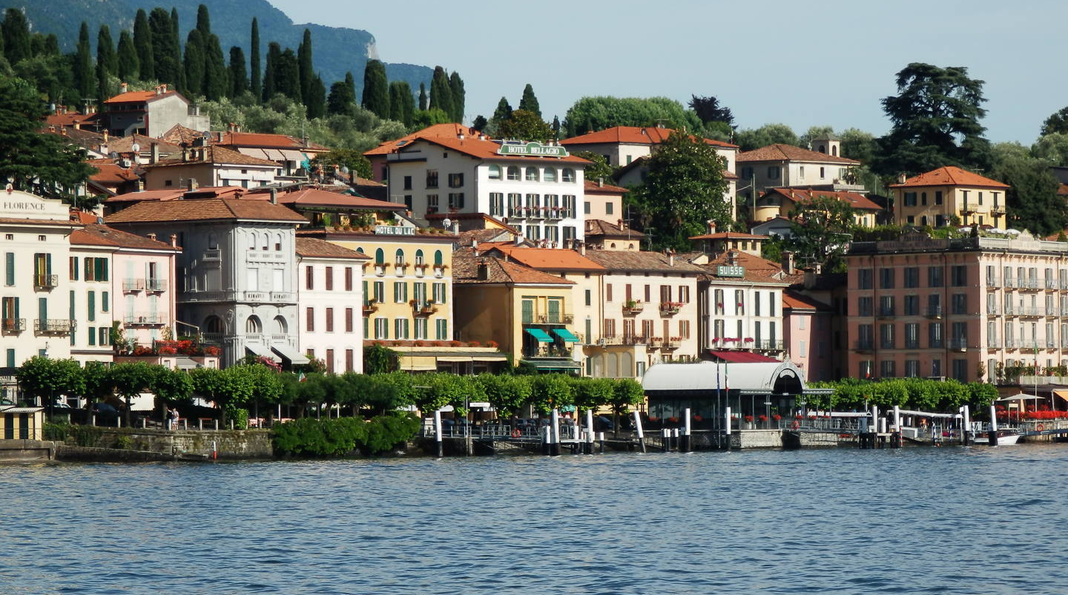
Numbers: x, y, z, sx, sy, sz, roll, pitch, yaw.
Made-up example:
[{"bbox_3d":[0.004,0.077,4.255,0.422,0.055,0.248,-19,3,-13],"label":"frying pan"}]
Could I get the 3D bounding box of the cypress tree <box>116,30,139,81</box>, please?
[{"bbox_3d":[-52.316,-30.325,672.000,2.796,8.280,2.796,0,-1,0],"label":"cypress tree"}]

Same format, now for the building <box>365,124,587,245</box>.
[{"bbox_3d":[-6.017,-10.128,546.573,16.139,15.179,17.000,1,-2,-45],"label":"building"}]

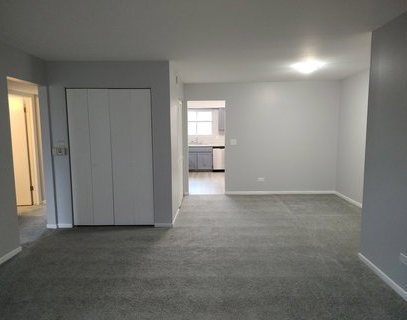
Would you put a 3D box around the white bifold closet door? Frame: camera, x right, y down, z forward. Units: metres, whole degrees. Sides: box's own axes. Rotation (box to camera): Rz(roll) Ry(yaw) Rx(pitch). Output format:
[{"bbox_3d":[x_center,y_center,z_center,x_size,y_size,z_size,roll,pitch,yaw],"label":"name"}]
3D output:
[{"bbox_3d":[-1.353,-0.015,4.384,1.215,2.015,0.045,0,6,1],"label":"white bifold closet door"}]

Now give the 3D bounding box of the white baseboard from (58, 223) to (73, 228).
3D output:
[{"bbox_3d":[-2.089,0.994,4.486,0.225,0.060,0.014,0,6,1],"label":"white baseboard"}]

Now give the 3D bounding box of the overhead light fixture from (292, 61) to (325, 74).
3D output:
[{"bbox_3d":[1.595,-1.410,4.507,0.430,0.120,0.430,0,6,1],"label":"overhead light fixture"}]

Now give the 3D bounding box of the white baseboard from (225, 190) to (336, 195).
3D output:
[{"bbox_3d":[1.703,0.732,6.519,2.423,0.068,0.015,0,6,1],"label":"white baseboard"}]

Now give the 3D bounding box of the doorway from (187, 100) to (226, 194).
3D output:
[{"bbox_3d":[0.078,-0.248,6.509,0.810,2.050,0.120,0,6,1],"label":"doorway"}]

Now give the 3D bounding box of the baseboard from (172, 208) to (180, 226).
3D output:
[{"bbox_3d":[-0.439,0.932,4.891,0.014,0.062,0.910,0,6,1],"label":"baseboard"}]

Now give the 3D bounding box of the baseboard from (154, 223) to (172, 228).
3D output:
[{"bbox_3d":[-0.592,0.983,4.448,0.273,0.060,0.014,0,6,1],"label":"baseboard"}]

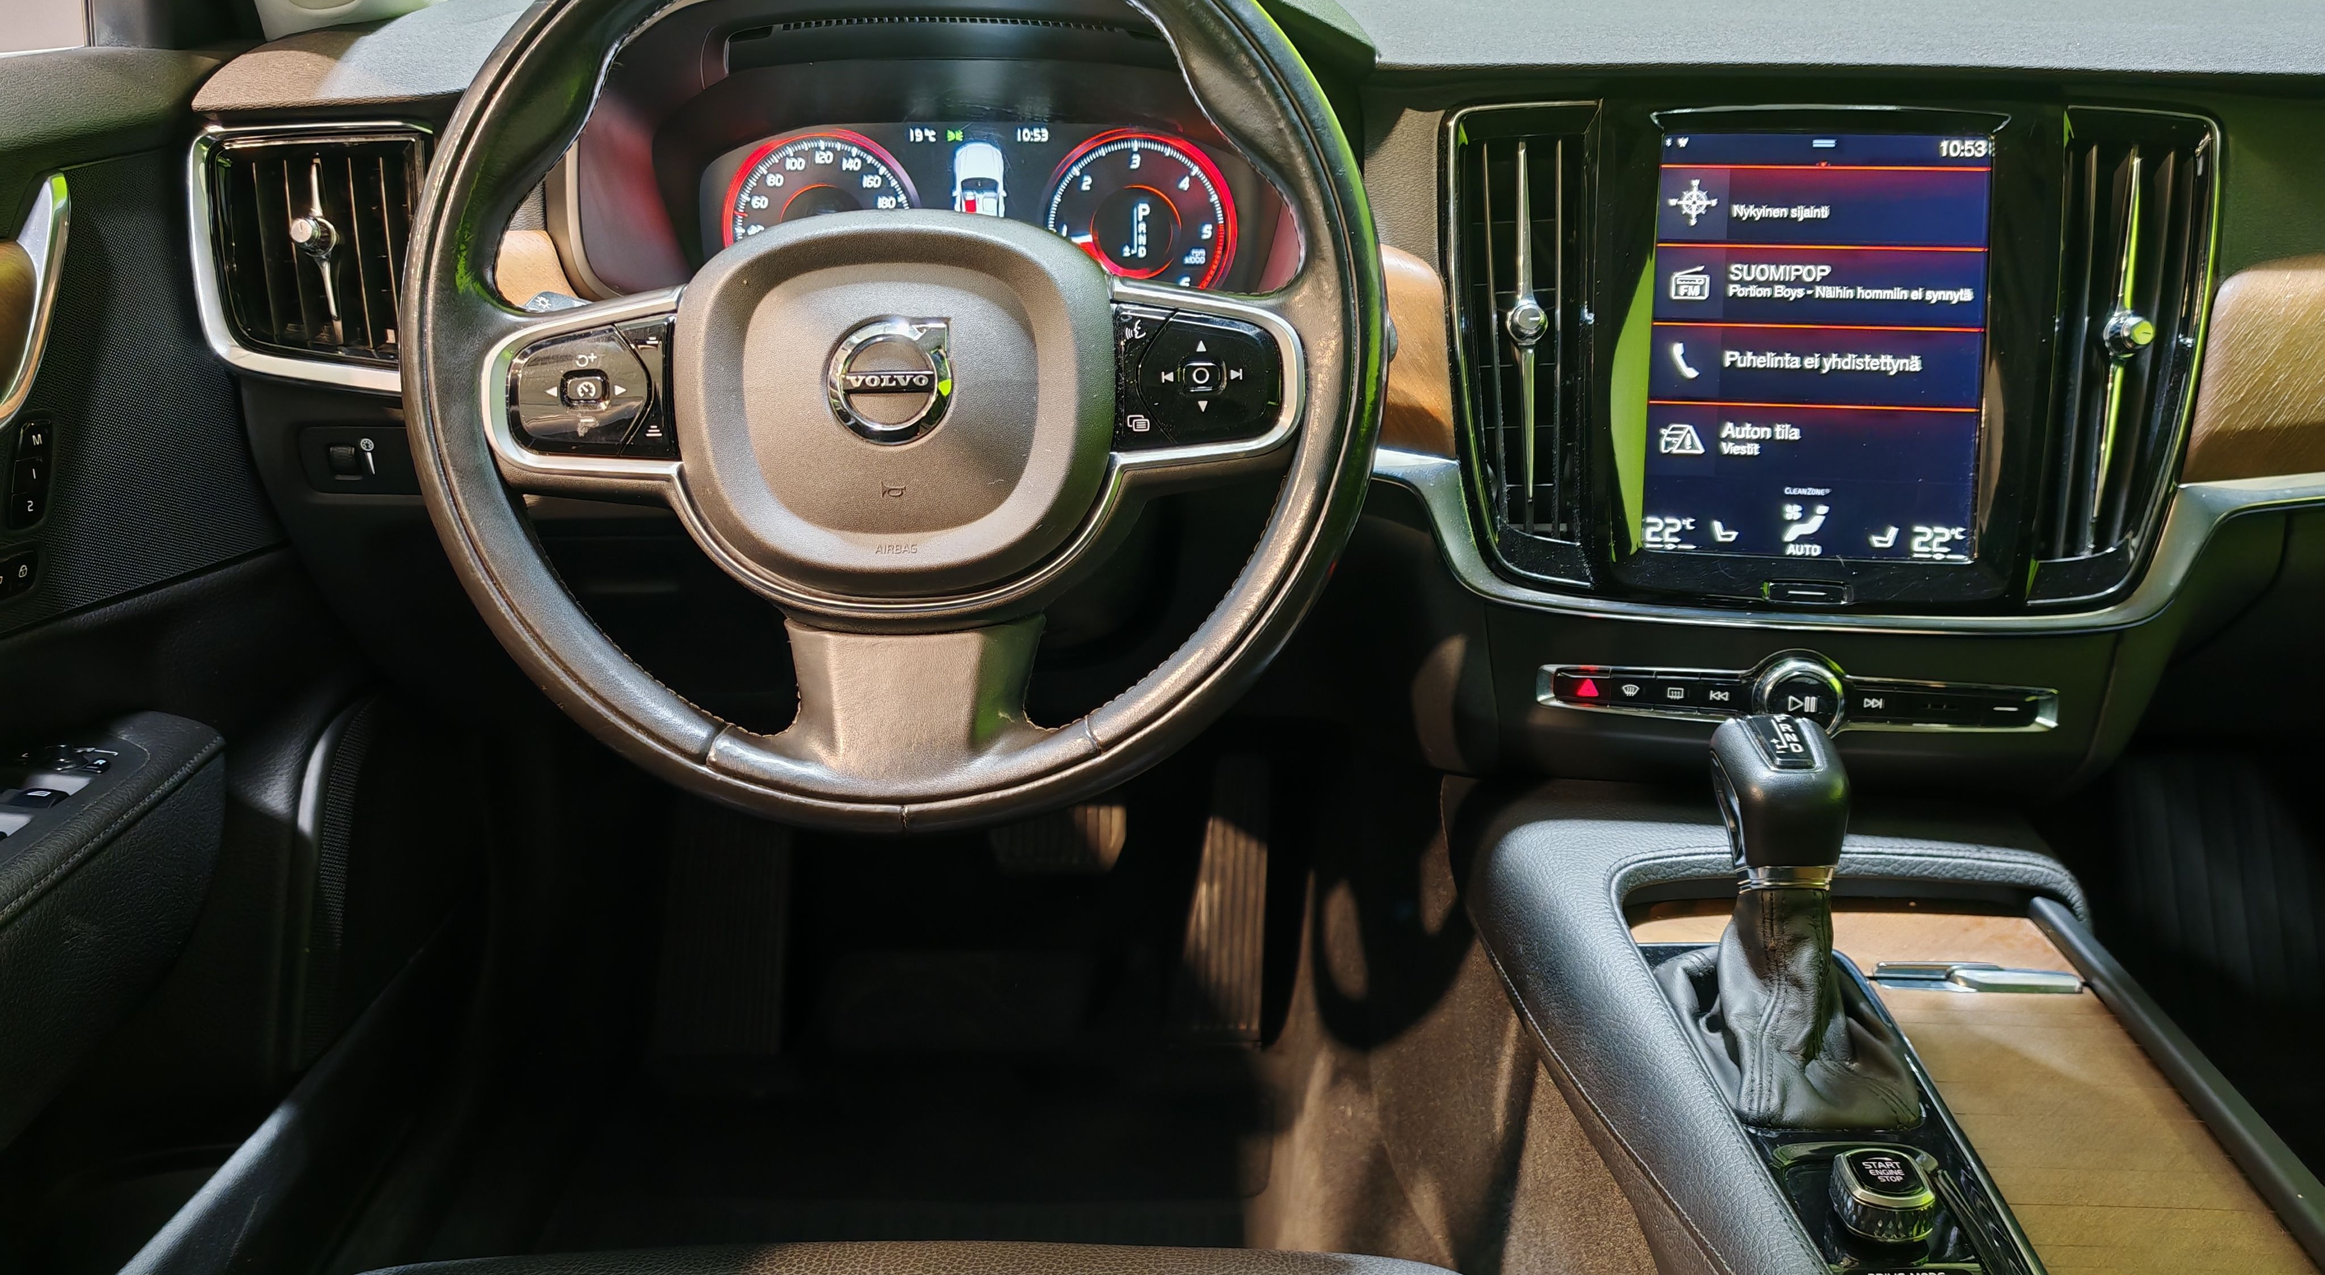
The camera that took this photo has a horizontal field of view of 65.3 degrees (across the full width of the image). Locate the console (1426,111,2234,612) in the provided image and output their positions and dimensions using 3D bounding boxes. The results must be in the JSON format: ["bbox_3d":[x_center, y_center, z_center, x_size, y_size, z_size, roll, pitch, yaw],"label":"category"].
[{"bbox_3d":[0.279,-0.119,0.783,0.315,0.218,0.050,2,0,7],"label":"console"}]

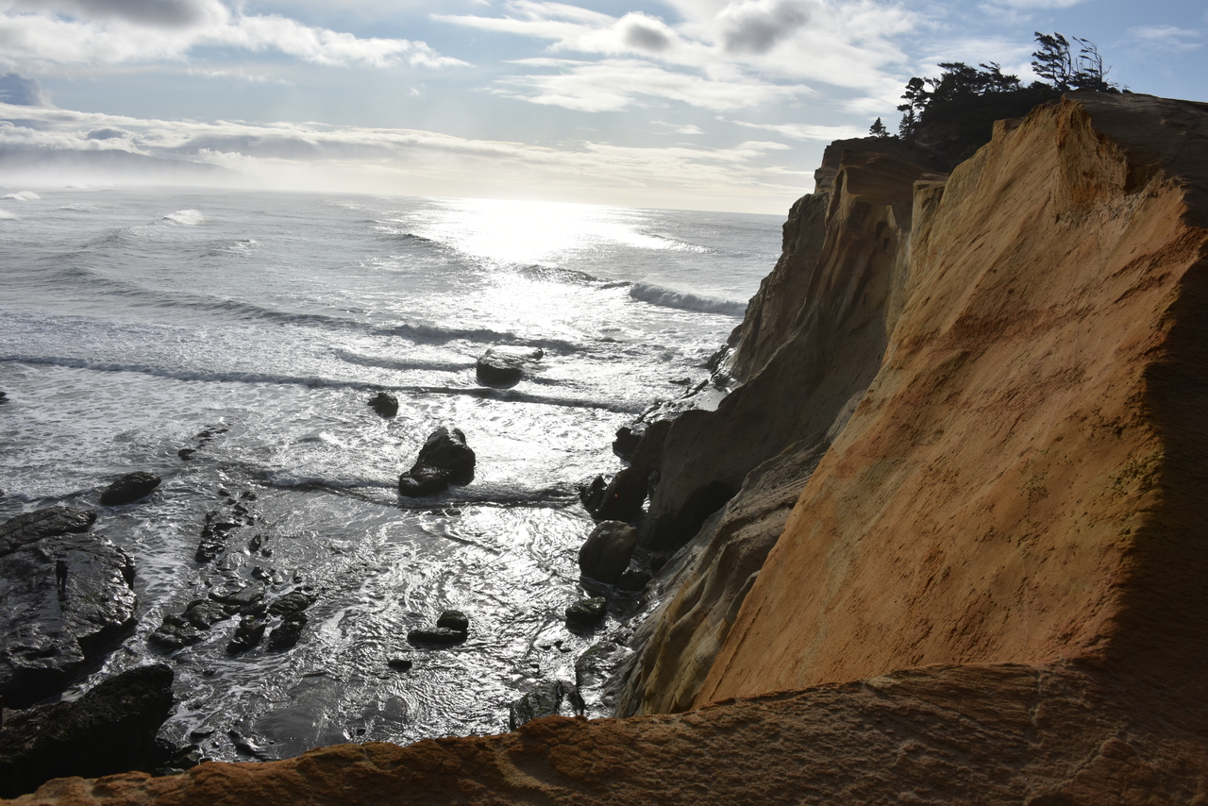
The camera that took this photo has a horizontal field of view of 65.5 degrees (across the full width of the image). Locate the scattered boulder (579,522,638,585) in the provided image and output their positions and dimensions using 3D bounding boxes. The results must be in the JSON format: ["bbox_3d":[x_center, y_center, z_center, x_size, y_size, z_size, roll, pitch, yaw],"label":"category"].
[{"bbox_3d":[0.270,9.511,59.883,3.807,3.604,3.350,3,12,0],"label":"scattered boulder"}]

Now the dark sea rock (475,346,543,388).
[{"bbox_3d":[-12.339,-4.718,121.971,8.518,4.370,6.814,3,12,0],"label":"dark sea rock"}]

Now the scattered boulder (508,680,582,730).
[{"bbox_3d":[-2.623,13.879,42.347,3.316,2.050,2.819,3,12,0],"label":"scattered boulder"}]

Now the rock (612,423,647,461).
[{"bbox_3d":[2.664,3.773,88.637,3.791,3.131,3.222,3,12,0],"label":"rock"}]

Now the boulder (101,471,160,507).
[{"bbox_3d":[-35.283,6.380,70.063,2.569,1.887,4.111,10,14,29],"label":"boulder"}]

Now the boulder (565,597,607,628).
[{"bbox_3d":[-1.058,11.934,54.172,2.386,1.104,1.909,3,12,0],"label":"boulder"}]

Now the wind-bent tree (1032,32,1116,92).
[{"bbox_3d":[39.972,-29.045,80.000,7.000,5.100,4.800,3,12,0],"label":"wind-bent tree"}]

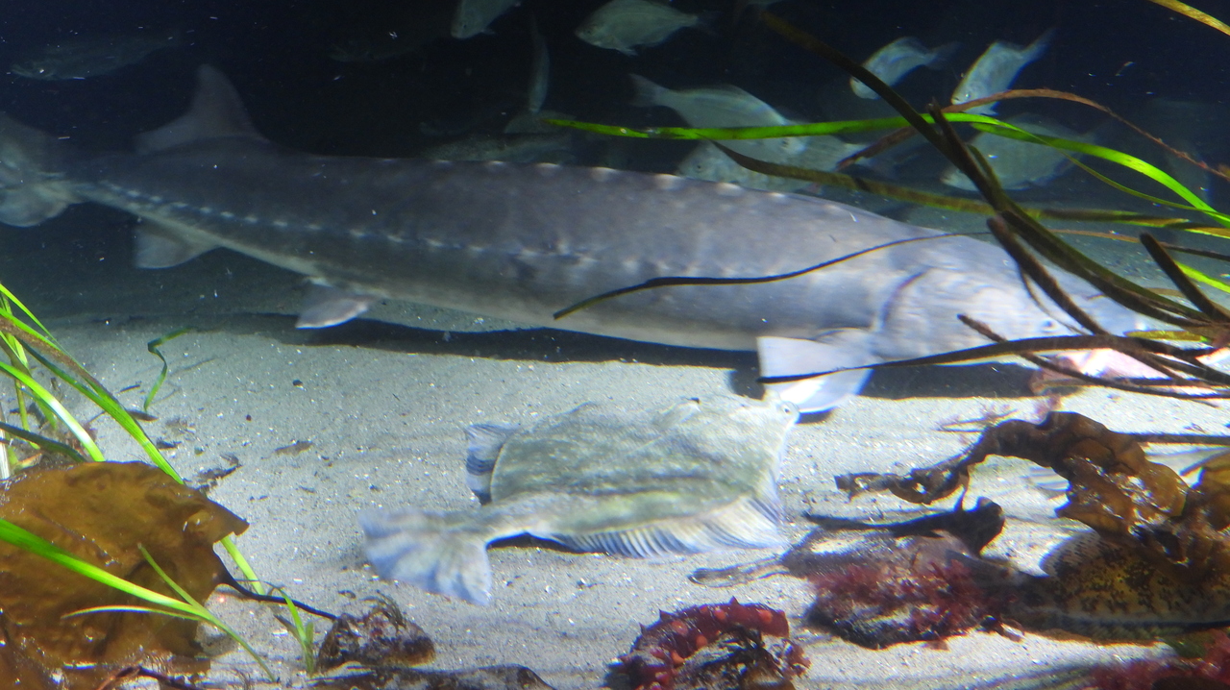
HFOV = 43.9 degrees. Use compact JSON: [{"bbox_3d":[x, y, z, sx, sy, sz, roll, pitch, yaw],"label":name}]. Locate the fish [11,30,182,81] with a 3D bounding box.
[{"bbox_3d":[-1.088,-0.607,3.200,0.350,0.080,0.055,-9,14,-4],"label":"fish"}]

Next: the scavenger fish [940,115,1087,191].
[{"bbox_3d":[0.743,-0.356,2.850,0.265,0.120,0.050,-14,13,1],"label":"scavenger fish"}]

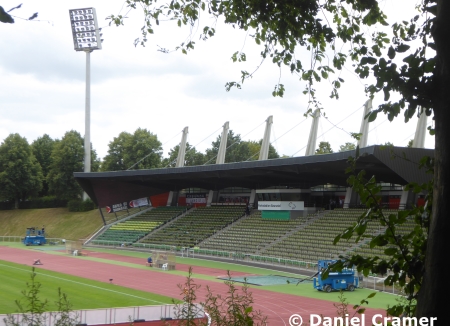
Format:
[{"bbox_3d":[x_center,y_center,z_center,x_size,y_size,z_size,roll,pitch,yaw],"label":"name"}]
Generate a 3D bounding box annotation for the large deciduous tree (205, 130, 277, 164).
[{"bbox_3d":[3.824,1.221,190.116,16.860,17.100,13.000,0,-2,1],"label":"large deciduous tree"}]

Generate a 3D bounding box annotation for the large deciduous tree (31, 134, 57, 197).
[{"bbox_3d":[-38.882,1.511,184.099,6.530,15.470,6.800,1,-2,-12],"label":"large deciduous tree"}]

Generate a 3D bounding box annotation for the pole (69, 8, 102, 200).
[{"bbox_3d":[-28.716,-11.963,175.657,5.700,40.710,3.600,-1,-3,19],"label":"pole"}]

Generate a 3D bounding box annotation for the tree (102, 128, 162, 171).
[{"bbox_3d":[-19.930,0.953,182.120,12.920,16.810,12.000,0,-2,-6],"label":"tree"}]

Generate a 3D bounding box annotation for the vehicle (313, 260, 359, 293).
[{"bbox_3d":[9.807,9.945,74.764,3.800,2.800,1.850,1,-3,-21],"label":"vehicle"}]

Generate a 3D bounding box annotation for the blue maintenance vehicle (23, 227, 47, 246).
[{"bbox_3d":[-33.323,12.911,147.766,3.800,3.000,1.850,2,-3,-36],"label":"blue maintenance vehicle"}]

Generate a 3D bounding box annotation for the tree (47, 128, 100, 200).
[{"bbox_3d":[-32.283,1.050,180.115,10.650,15.990,10.000,0,-2,-10],"label":"tree"}]

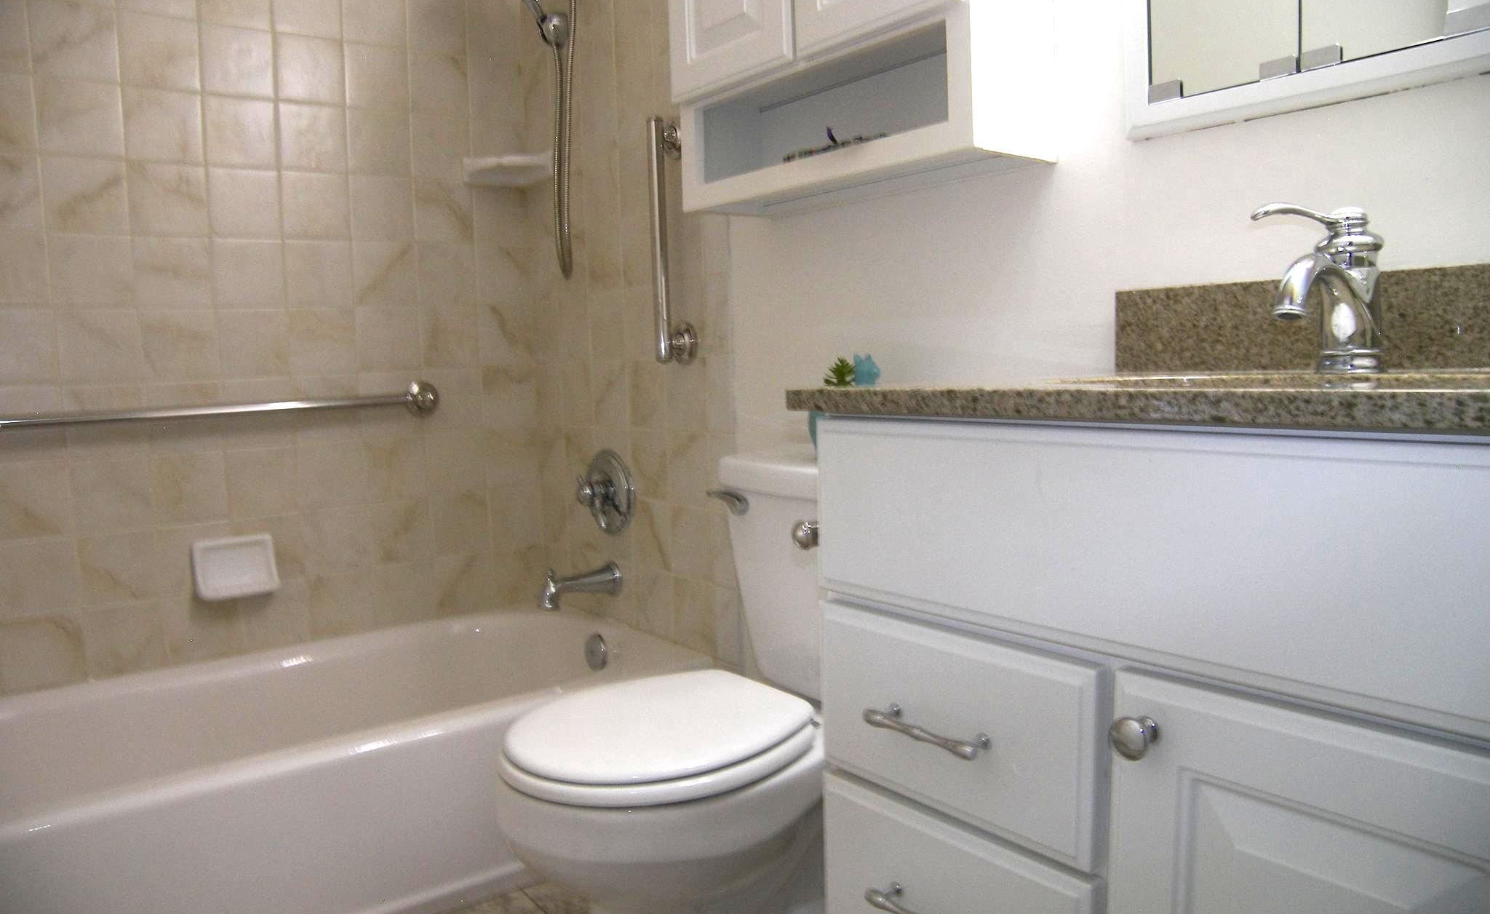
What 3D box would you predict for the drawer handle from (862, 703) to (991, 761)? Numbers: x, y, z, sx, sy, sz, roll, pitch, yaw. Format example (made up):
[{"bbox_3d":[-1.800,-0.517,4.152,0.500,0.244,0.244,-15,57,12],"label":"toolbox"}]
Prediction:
[{"bbox_3d":[0.149,0.227,0.860,0.033,0.014,0.124,-5,7,-37],"label":"drawer handle"}]

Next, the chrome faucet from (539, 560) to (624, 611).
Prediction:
[{"bbox_3d":[-0.370,0.288,2.307,0.185,0.088,0.076,-5,7,-37],"label":"chrome faucet"}]

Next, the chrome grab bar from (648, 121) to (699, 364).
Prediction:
[{"bbox_3d":[-0.149,-0.421,2.025,0.074,0.474,0.080,-5,7,-37],"label":"chrome grab bar"}]

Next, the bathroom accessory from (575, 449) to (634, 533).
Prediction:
[{"bbox_3d":[-0.335,0.083,2.323,0.080,0.186,0.186,-5,7,-37],"label":"bathroom accessory"}]

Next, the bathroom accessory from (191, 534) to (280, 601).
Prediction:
[{"bbox_3d":[-1.091,0.236,2.216,0.153,0.109,0.075,-5,7,-37],"label":"bathroom accessory"}]

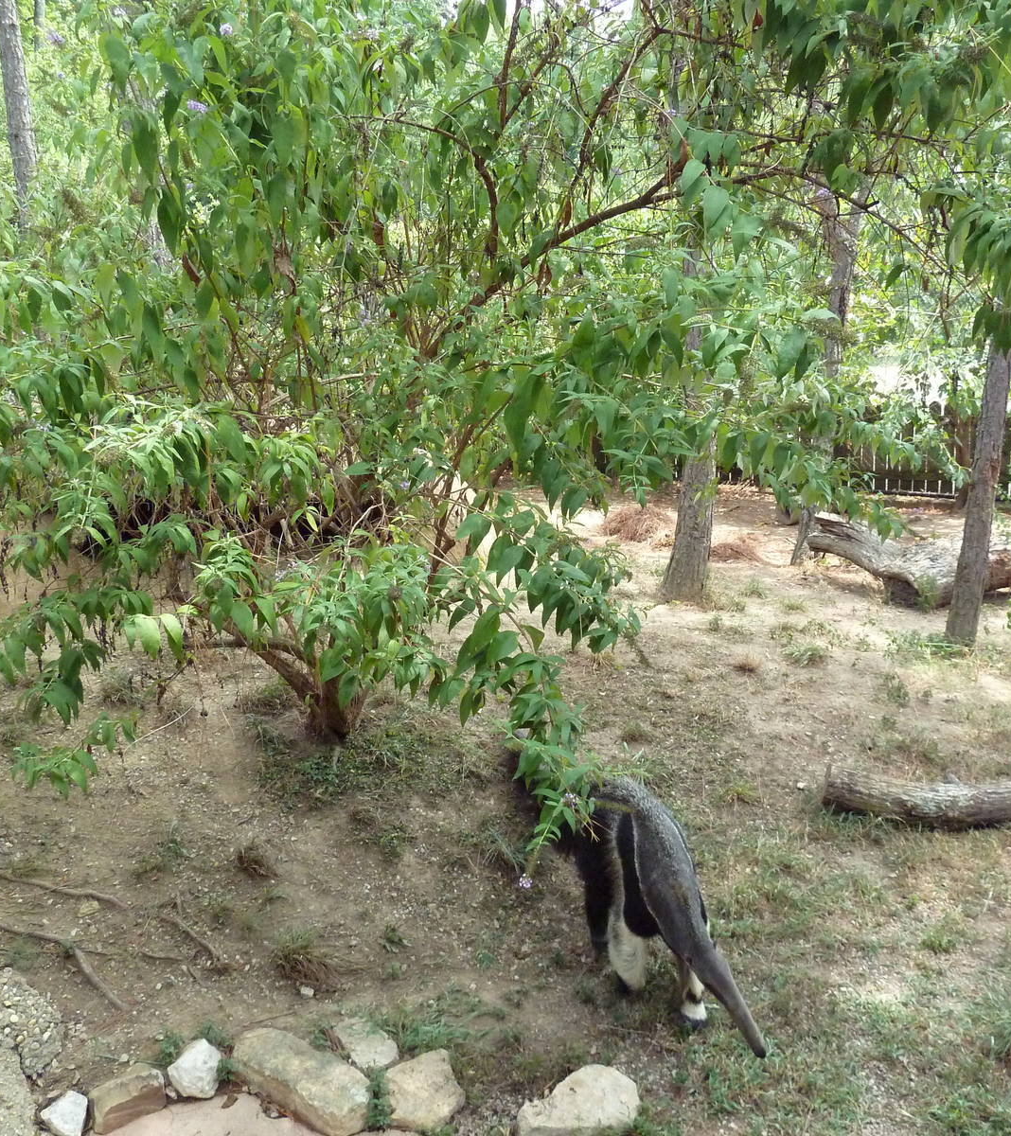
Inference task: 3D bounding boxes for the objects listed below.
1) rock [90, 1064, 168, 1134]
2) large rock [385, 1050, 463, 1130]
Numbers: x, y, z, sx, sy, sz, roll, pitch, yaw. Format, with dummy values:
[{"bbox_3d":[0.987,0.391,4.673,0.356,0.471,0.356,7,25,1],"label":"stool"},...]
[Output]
[{"bbox_3d":[-0.913,1.283,2.645,0.180,0.090,0.105,-6,11,-22],"label":"rock"},{"bbox_3d":[-0.198,1.256,2.629,0.185,0.105,0.170,-1,10,3],"label":"large rock"}]

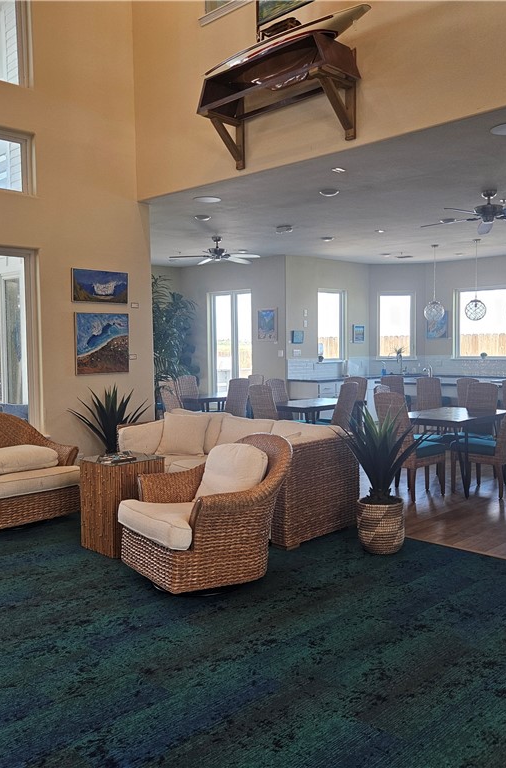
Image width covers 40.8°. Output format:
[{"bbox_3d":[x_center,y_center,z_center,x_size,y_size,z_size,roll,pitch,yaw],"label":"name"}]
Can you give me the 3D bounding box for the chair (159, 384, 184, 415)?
[{"bbox_3d":[-0.929,0.451,9.257,0.610,1.030,0.470,-4,5,-45],"label":"chair"}]

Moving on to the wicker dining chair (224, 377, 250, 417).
[{"bbox_3d":[-0.402,0.448,9.698,0.610,1.050,0.470,3,5,45],"label":"wicker dining chair"}]

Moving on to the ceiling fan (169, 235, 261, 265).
[{"bbox_3d":[-0.517,-2.000,10.094,1.340,0.363,1.340,3,5,45],"label":"ceiling fan"}]

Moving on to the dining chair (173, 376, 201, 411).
[{"bbox_3d":[-0.796,0.407,10.001,0.470,1.030,0.610,-4,5,-45],"label":"dining chair"}]

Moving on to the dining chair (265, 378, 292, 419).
[{"bbox_3d":[0.494,0.467,9.187,0.610,1.050,0.470,3,5,45],"label":"dining chair"}]

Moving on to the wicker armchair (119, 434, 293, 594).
[{"bbox_3d":[-0.320,0.803,4.532,0.900,0.900,0.820,-3,4,-34],"label":"wicker armchair"}]

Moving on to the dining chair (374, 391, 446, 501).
[{"bbox_3d":[1.543,0.596,6.728,0.610,1.050,0.470,-4,4,-42],"label":"dining chair"}]

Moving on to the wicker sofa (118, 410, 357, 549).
[{"bbox_3d":[-0.194,0.743,6.004,0.910,0.860,2.050,-4,4,-44],"label":"wicker sofa"}]

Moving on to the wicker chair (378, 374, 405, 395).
[{"bbox_3d":[2.278,0.367,10.405,0.460,1.010,0.580,3,5,44],"label":"wicker chair"}]

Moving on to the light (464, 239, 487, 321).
[{"bbox_3d":[3.521,-1.629,10.724,0.335,1.268,0.335,3,5,45],"label":"light"}]

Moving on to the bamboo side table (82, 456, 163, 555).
[{"bbox_3d":[-0.995,0.910,5.194,0.430,0.660,0.450,3,5,45],"label":"bamboo side table"}]

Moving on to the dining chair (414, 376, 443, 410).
[{"bbox_3d":[2.788,0.402,10.217,0.580,1.020,0.460,-4,4,-44],"label":"dining chair"}]

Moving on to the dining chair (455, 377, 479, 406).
[{"bbox_3d":[3.123,0.397,9.405,0.570,1.010,0.460,-4,5,-45],"label":"dining chair"}]

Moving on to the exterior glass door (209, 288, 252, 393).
[{"bbox_3d":[-0.407,-0.650,12.905,1.160,2.200,0.120,3,5,44],"label":"exterior glass door"}]

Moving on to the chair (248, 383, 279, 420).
[{"bbox_3d":[0.269,0.514,7.854,0.610,1.030,0.470,-4,5,-45],"label":"chair"}]

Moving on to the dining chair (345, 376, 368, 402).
[{"bbox_3d":[1.305,0.443,9.587,0.600,1.040,0.460,-4,4,-44],"label":"dining chair"}]

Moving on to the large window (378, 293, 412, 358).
[{"bbox_3d":[2.908,-1.198,13.914,0.730,1.352,0.100,0,3,5],"label":"large window"}]

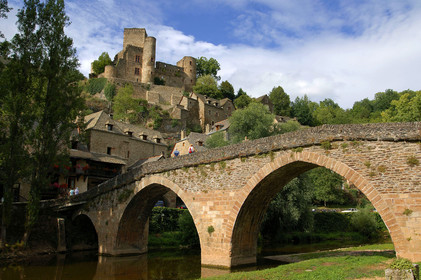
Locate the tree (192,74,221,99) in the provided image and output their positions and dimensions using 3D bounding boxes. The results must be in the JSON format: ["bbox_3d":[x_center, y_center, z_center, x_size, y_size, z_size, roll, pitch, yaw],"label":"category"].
[{"bbox_3d":[-1.030,-17.970,120.000,10.270,8.720,9.500,0,-12,0],"label":"tree"}]

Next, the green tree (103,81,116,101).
[{"bbox_3d":[-32.850,-16.100,114.000,4.550,6.370,4.200,0,-12,0],"label":"green tree"}]

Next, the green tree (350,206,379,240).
[{"bbox_3d":[24.605,13.185,55.544,4.200,5.200,4.000,0,-10,0],"label":"green tree"}]

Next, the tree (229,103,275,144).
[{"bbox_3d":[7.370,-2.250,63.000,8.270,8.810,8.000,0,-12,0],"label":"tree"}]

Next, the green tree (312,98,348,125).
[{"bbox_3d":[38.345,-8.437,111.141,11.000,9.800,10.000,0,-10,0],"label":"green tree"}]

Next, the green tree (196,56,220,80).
[{"bbox_3d":[-1.478,-29.597,146.992,11.000,11.500,10.500,0,-10,0],"label":"green tree"}]

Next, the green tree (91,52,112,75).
[{"bbox_3d":[-42.916,-30.021,137.211,8.800,9.000,8.400,0,-10,0],"label":"green tree"}]

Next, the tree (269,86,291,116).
[{"bbox_3d":[21.650,-11.770,110.000,6.900,9.840,7.000,0,-12,0],"label":"tree"}]

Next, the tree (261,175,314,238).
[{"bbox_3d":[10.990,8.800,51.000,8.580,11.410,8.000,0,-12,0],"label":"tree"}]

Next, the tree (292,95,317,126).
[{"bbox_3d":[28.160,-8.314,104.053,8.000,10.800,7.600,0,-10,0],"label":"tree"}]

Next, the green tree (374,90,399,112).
[{"bbox_3d":[62.590,-13.550,125.000,10.340,9.440,9.500,0,-12,0],"label":"green tree"}]

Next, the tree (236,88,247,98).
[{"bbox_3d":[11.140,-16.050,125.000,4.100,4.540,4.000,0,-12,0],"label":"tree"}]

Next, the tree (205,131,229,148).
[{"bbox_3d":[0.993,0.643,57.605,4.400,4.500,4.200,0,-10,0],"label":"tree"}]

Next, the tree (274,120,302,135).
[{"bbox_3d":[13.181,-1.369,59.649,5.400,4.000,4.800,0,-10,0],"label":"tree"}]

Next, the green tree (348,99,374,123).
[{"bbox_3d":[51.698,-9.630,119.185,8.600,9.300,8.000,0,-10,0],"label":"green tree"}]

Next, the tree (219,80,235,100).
[{"bbox_3d":[5.480,-16.600,120.000,6.160,7.380,6.000,0,-12,0],"label":"tree"}]

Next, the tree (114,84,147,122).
[{"bbox_3d":[-23.280,-10.910,102.000,10.480,11.410,9.500,0,-12,0],"label":"tree"}]

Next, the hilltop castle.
[{"bbox_3d":[-25.963,-32.476,137.852,38.000,24.500,25.000,2,-10,-13],"label":"hilltop castle"}]

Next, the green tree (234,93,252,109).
[{"bbox_3d":[10.168,-11.683,107.474,5.600,6.000,5.400,0,-10,0],"label":"green tree"}]

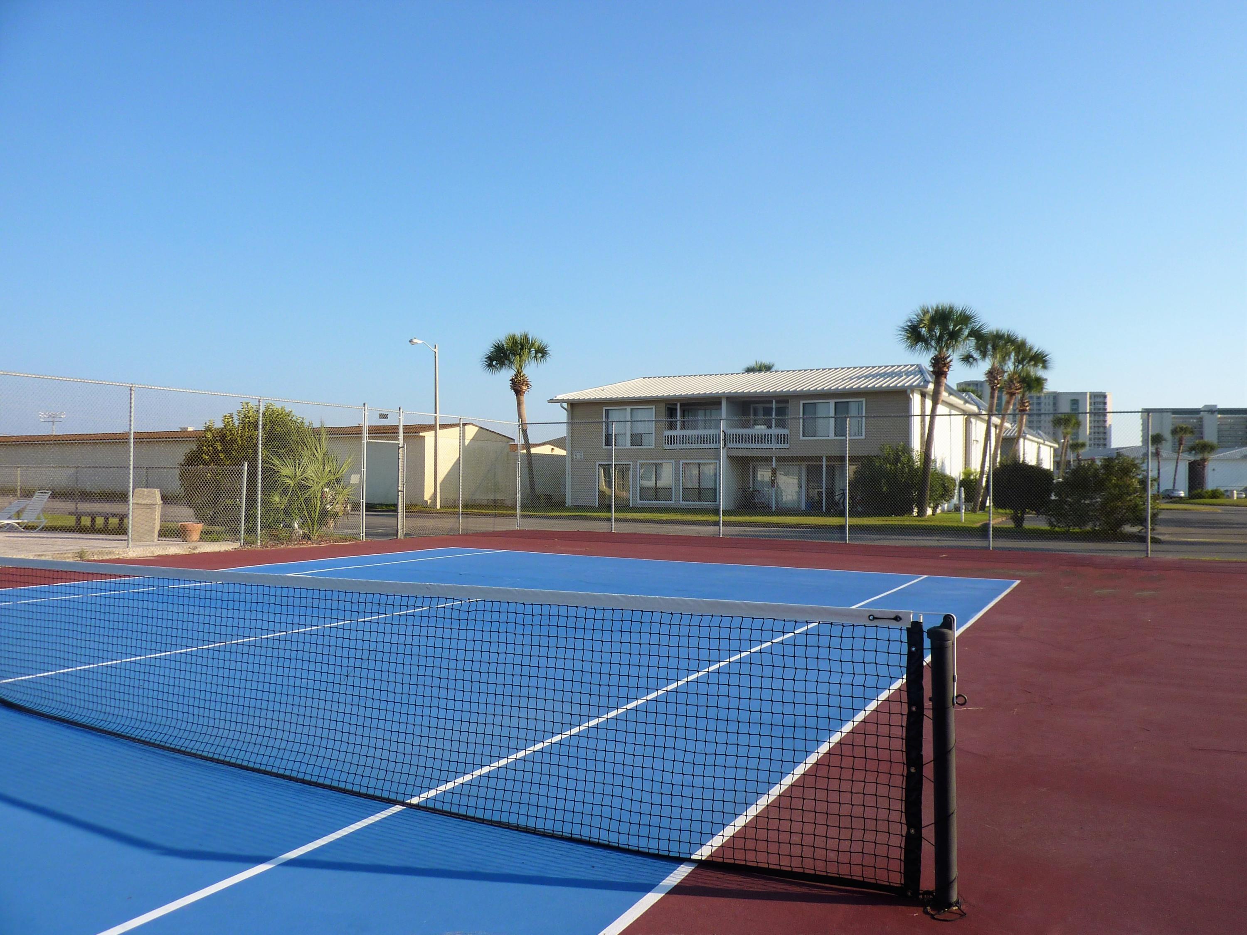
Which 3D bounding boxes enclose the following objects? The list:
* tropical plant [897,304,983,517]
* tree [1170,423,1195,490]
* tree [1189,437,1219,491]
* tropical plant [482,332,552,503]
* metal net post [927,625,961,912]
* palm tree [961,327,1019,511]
[{"bbox_3d":[13.691,-2.458,39.000,3.713,9.218,3.700,0,-1,0],"label":"tropical plant"},{"bbox_3d":[73.828,-1.030,119.000,3.347,9.655,3.300,0,-1,0],"label":"tree"},{"bbox_3d":[73.377,-0.062,114.000,3.823,7.153,3.700,0,-1,0],"label":"tree"},{"bbox_3d":[-6.041,-2.814,51.000,3.972,9.765,3.800,0,-1,0],"label":"tropical plant"},{"bbox_3d":[1.165,1.095,3.280,0.115,1.050,0.110,0,-1,0],"label":"metal net post"},{"bbox_3d":[19.168,-2.517,47.000,3.101,9.559,3.300,0,-1,0],"label":"palm tree"}]

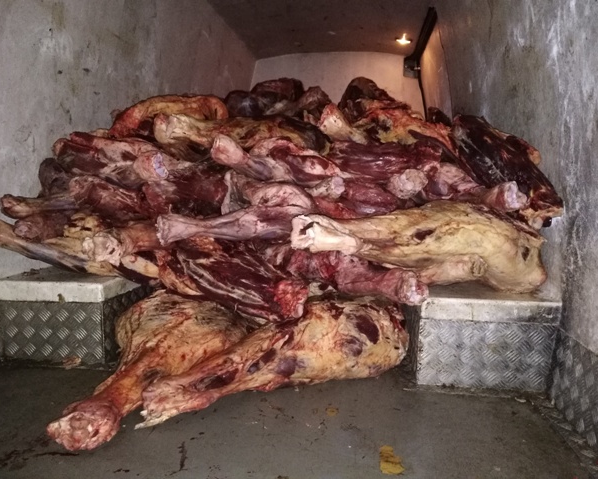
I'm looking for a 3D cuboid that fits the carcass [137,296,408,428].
[{"bbox_3d":[-0.081,0.293,1.407,0.790,0.220,0.300,-2,7,-25],"label":"carcass"}]

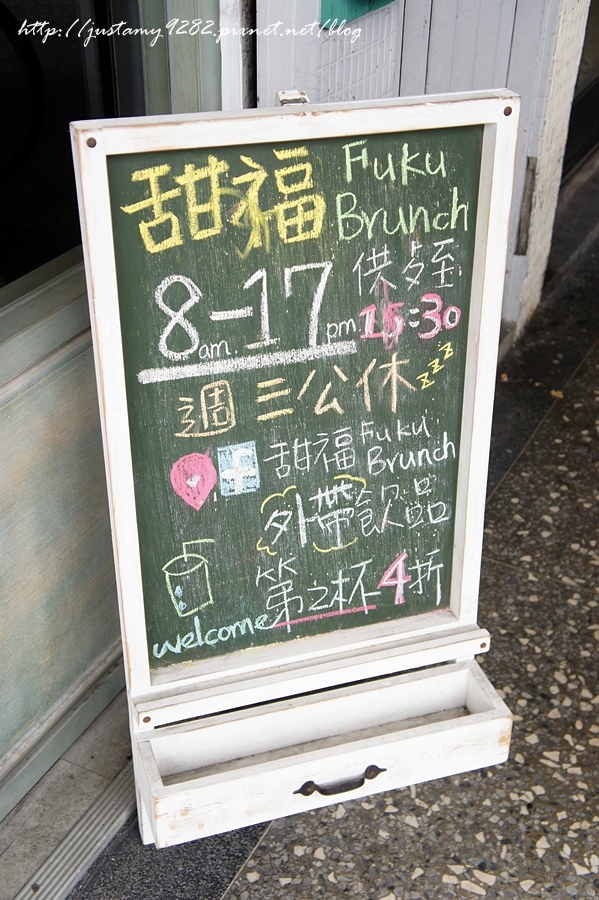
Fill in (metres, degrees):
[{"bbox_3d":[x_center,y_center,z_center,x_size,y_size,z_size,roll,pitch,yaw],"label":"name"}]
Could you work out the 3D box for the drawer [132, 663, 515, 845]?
[{"bbox_3d":[0.035,0.388,1.491,0.471,0.082,0.119,-9,30,-15],"label":"drawer"}]

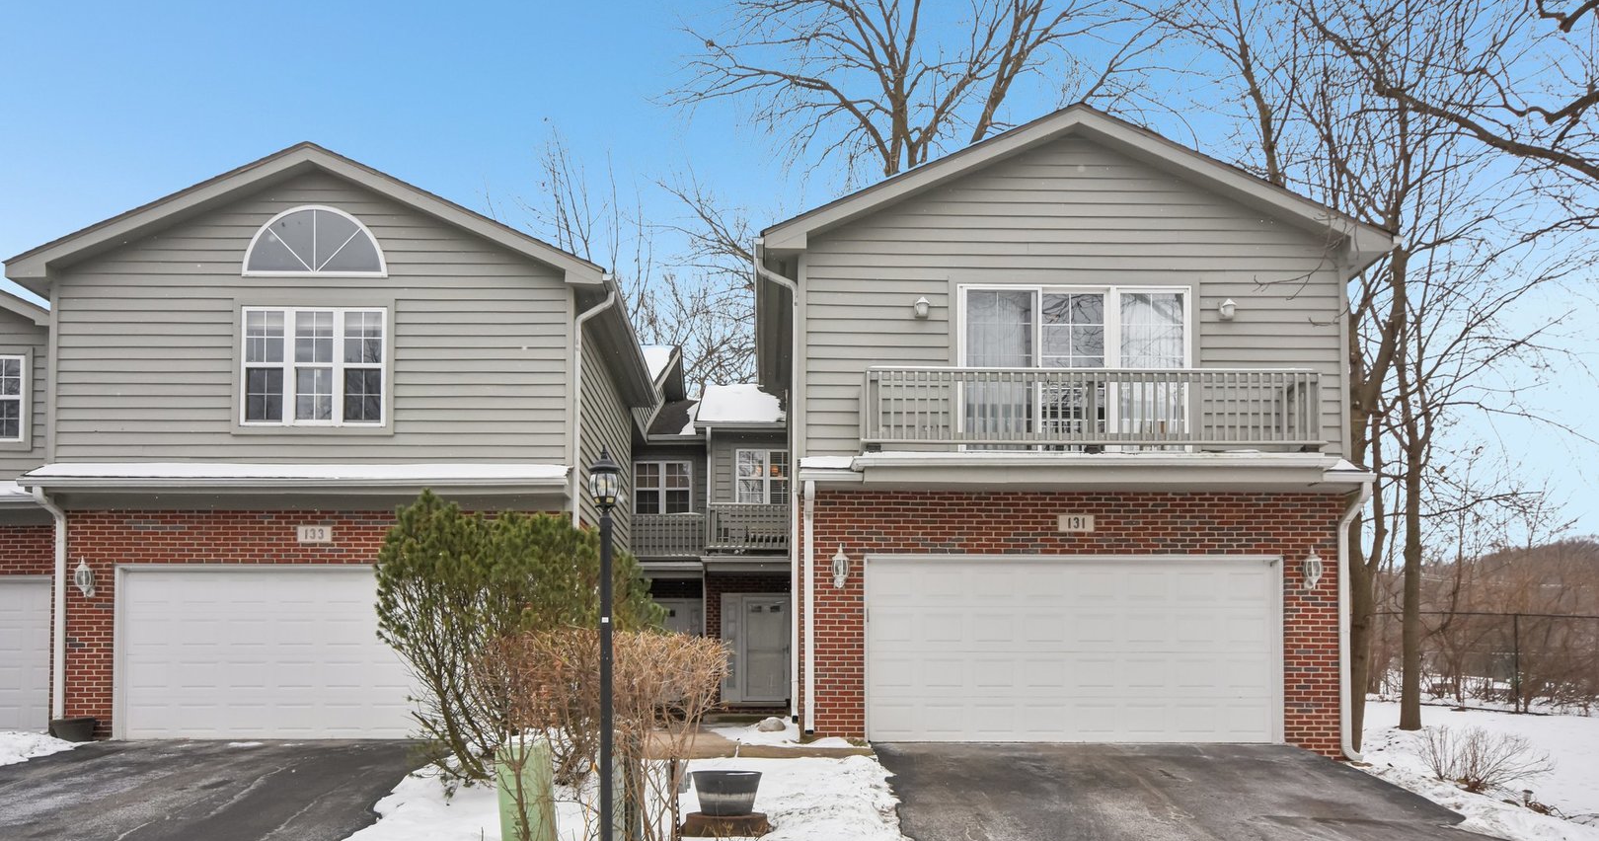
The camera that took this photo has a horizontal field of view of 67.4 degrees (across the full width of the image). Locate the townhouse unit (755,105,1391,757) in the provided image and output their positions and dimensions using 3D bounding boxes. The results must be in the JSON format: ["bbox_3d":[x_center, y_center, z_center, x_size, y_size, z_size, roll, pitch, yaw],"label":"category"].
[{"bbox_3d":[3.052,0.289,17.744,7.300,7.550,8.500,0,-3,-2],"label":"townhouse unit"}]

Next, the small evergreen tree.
[{"bbox_3d":[-2.631,2.014,11.200,2.600,2.700,2.400,0,-3,-2],"label":"small evergreen tree"}]

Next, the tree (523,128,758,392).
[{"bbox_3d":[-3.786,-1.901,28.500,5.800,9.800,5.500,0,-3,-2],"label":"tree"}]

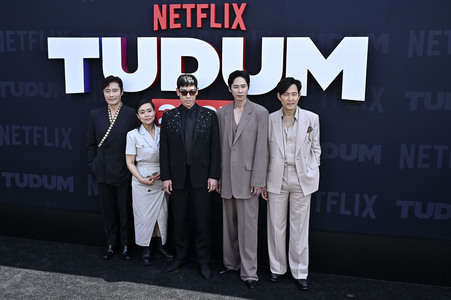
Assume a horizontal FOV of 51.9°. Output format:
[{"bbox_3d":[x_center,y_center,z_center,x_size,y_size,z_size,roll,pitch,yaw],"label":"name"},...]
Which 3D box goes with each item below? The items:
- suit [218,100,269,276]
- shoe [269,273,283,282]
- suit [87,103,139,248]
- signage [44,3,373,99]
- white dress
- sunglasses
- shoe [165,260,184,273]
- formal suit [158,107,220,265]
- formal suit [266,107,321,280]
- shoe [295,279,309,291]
[{"bbox_3d":[0.160,0.348,4.170,0.440,1.580,0.340,3,9,12],"label":"suit"},{"bbox_3d":[0.483,1.110,4.293,0.105,0.105,0.295,3,10,15],"label":"shoe"},{"bbox_3d":[-1.084,0.277,4.597,0.480,1.465,0.300,0,9,-8],"label":"suit"},{"bbox_3d":[-0.259,-0.909,4.281,3.016,0.821,0.120,3,9,13],"label":"signage"},{"bbox_3d":[-0.740,0.353,4.476,0.380,1.185,0.290,-2,10,-15],"label":"white dress"},{"bbox_3d":[-0.323,-0.515,4.127,0.145,0.048,0.130,1,13,-1],"label":"sunglasses"},{"bbox_3d":[-0.456,1.069,4.445,0.105,0.110,0.300,9,12,41],"label":"shoe"},{"bbox_3d":[-0.320,0.342,4.301,0.540,1.535,0.320,1,9,-1],"label":"formal suit"},{"bbox_3d":[0.599,0.386,4.134,0.450,1.510,0.340,3,9,10],"label":"formal suit"},{"bbox_3d":[0.673,1.137,4.144,0.105,0.105,0.295,0,9,-6],"label":"shoe"}]

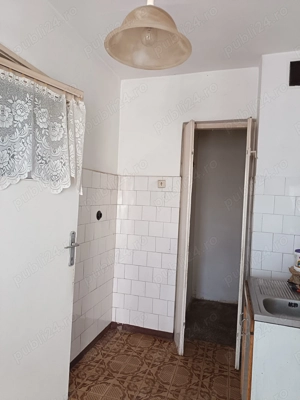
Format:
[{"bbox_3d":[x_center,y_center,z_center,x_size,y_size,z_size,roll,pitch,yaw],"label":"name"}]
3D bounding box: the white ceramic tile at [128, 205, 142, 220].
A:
[{"bbox_3d":[-0.144,0.132,2.777,0.150,0.150,0.010,2,0,17],"label":"white ceramic tile"}]

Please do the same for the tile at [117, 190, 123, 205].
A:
[{"bbox_3d":[-0.308,-0.027,2.840,0.056,0.150,0.010,2,0,17],"label":"tile"}]

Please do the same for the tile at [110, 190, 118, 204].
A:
[{"bbox_3d":[-0.359,-0.026,2.762,0.010,0.150,0.148,2,0,17],"label":"tile"}]

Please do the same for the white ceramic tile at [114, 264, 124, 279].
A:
[{"bbox_3d":[-0.312,0.721,2.833,0.118,0.150,0.010,3,1,17],"label":"white ceramic tile"}]

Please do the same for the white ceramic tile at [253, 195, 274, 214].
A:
[{"bbox_3d":[0.922,0.035,2.248,0.150,0.150,0.010,2,1,18],"label":"white ceramic tile"}]

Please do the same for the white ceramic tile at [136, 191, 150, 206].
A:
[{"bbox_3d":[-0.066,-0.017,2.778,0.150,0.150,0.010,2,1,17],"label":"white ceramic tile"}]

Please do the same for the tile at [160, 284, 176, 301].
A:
[{"bbox_3d":[0.175,0.911,2.721,0.150,0.150,0.010,2,0,16],"label":"tile"}]

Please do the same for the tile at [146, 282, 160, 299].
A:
[{"bbox_3d":[0.032,0.904,2.763,0.150,0.150,0.010,2,0,16],"label":"tile"}]

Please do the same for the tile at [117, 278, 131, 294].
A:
[{"bbox_3d":[-0.254,0.878,2.808,0.150,0.150,0.010,2,0,17],"label":"tile"}]

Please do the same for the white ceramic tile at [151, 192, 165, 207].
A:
[{"bbox_3d":[0.078,-0.011,2.734,0.150,0.150,0.010,2,1,17],"label":"white ceramic tile"}]

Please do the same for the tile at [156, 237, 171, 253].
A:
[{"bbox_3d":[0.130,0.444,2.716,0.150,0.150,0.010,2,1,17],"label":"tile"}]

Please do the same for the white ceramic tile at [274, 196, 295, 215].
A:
[{"bbox_3d":[1.056,0.039,2.182,0.150,0.150,0.010,2,0,17],"label":"white ceramic tile"}]

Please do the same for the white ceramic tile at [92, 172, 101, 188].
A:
[{"bbox_3d":[-0.466,-0.183,2.413,0.010,0.150,0.150,2,0,17],"label":"white ceramic tile"}]

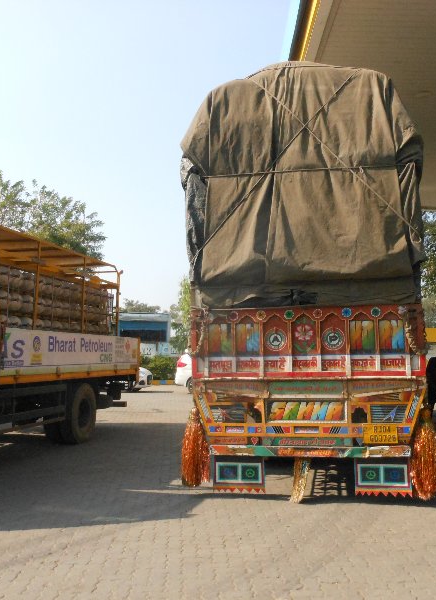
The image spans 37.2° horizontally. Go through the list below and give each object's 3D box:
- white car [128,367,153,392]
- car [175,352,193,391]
[{"bbox_3d":[-4.394,2.560,23.900,4.100,1.500,1.720,0,-4,18],"label":"white car"},{"bbox_3d":[0.583,2.672,23.664,4.000,1.520,1.720,1,-4,3],"label":"car"}]

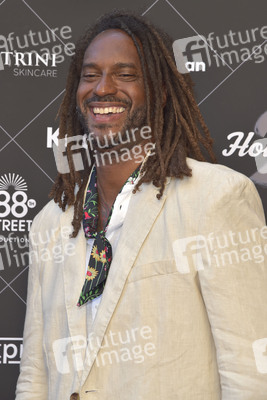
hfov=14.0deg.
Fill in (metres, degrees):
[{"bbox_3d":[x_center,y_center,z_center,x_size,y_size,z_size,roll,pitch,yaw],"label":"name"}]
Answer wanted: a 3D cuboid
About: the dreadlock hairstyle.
[{"bbox_3d":[0.000,-0.141,1.990,0.300,0.410,0.270,0,0,22],"label":"dreadlock hairstyle"}]

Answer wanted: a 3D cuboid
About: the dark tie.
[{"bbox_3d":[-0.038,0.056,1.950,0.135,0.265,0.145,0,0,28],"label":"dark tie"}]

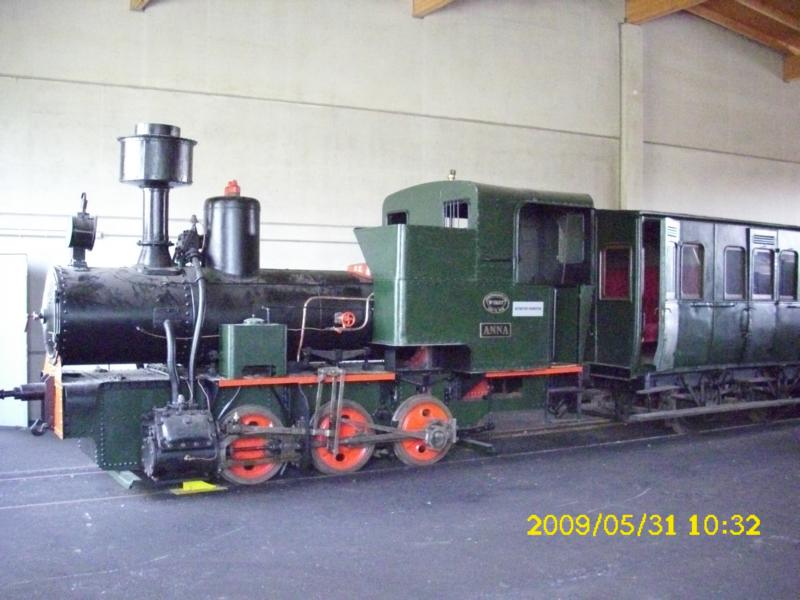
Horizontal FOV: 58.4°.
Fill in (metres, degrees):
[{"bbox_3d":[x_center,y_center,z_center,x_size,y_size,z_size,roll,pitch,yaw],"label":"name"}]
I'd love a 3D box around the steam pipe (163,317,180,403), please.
[{"bbox_3d":[-1.955,0.526,6.130,0.130,0.740,0.160,0,0,-27],"label":"steam pipe"}]

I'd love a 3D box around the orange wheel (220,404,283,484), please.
[{"bbox_3d":[-1.338,1.311,6.500,0.700,0.720,0.130,0,0,-27],"label":"orange wheel"}]

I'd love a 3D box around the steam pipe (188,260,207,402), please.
[{"bbox_3d":[-1.800,0.253,6.370,0.160,1.300,0.360,0,0,-27],"label":"steam pipe"}]

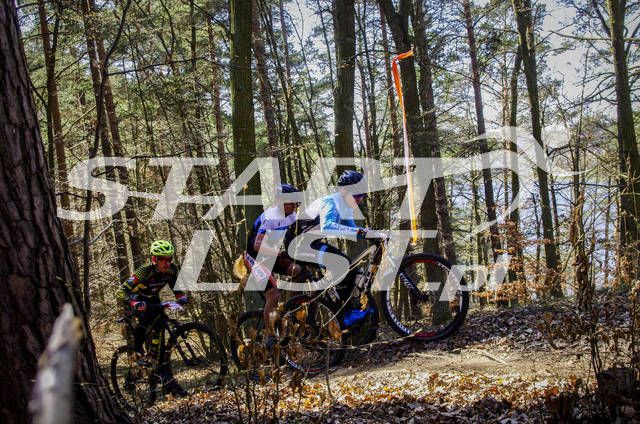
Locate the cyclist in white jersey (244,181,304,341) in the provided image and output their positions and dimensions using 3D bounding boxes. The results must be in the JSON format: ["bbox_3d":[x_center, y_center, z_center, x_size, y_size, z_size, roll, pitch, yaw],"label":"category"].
[{"bbox_3d":[-0.368,0.492,7.800,0.740,1.500,0.500,-3,2,33],"label":"cyclist in white jersey"}]

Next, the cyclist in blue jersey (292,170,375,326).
[{"bbox_3d":[0.126,0.318,7.100,0.740,1.360,0.500,-3,2,25],"label":"cyclist in blue jersey"}]

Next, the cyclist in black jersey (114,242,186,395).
[{"bbox_3d":[-1.724,1.086,8.400,0.600,1.580,0.750,-6,3,-40],"label":"cyclist in black jersey"}]

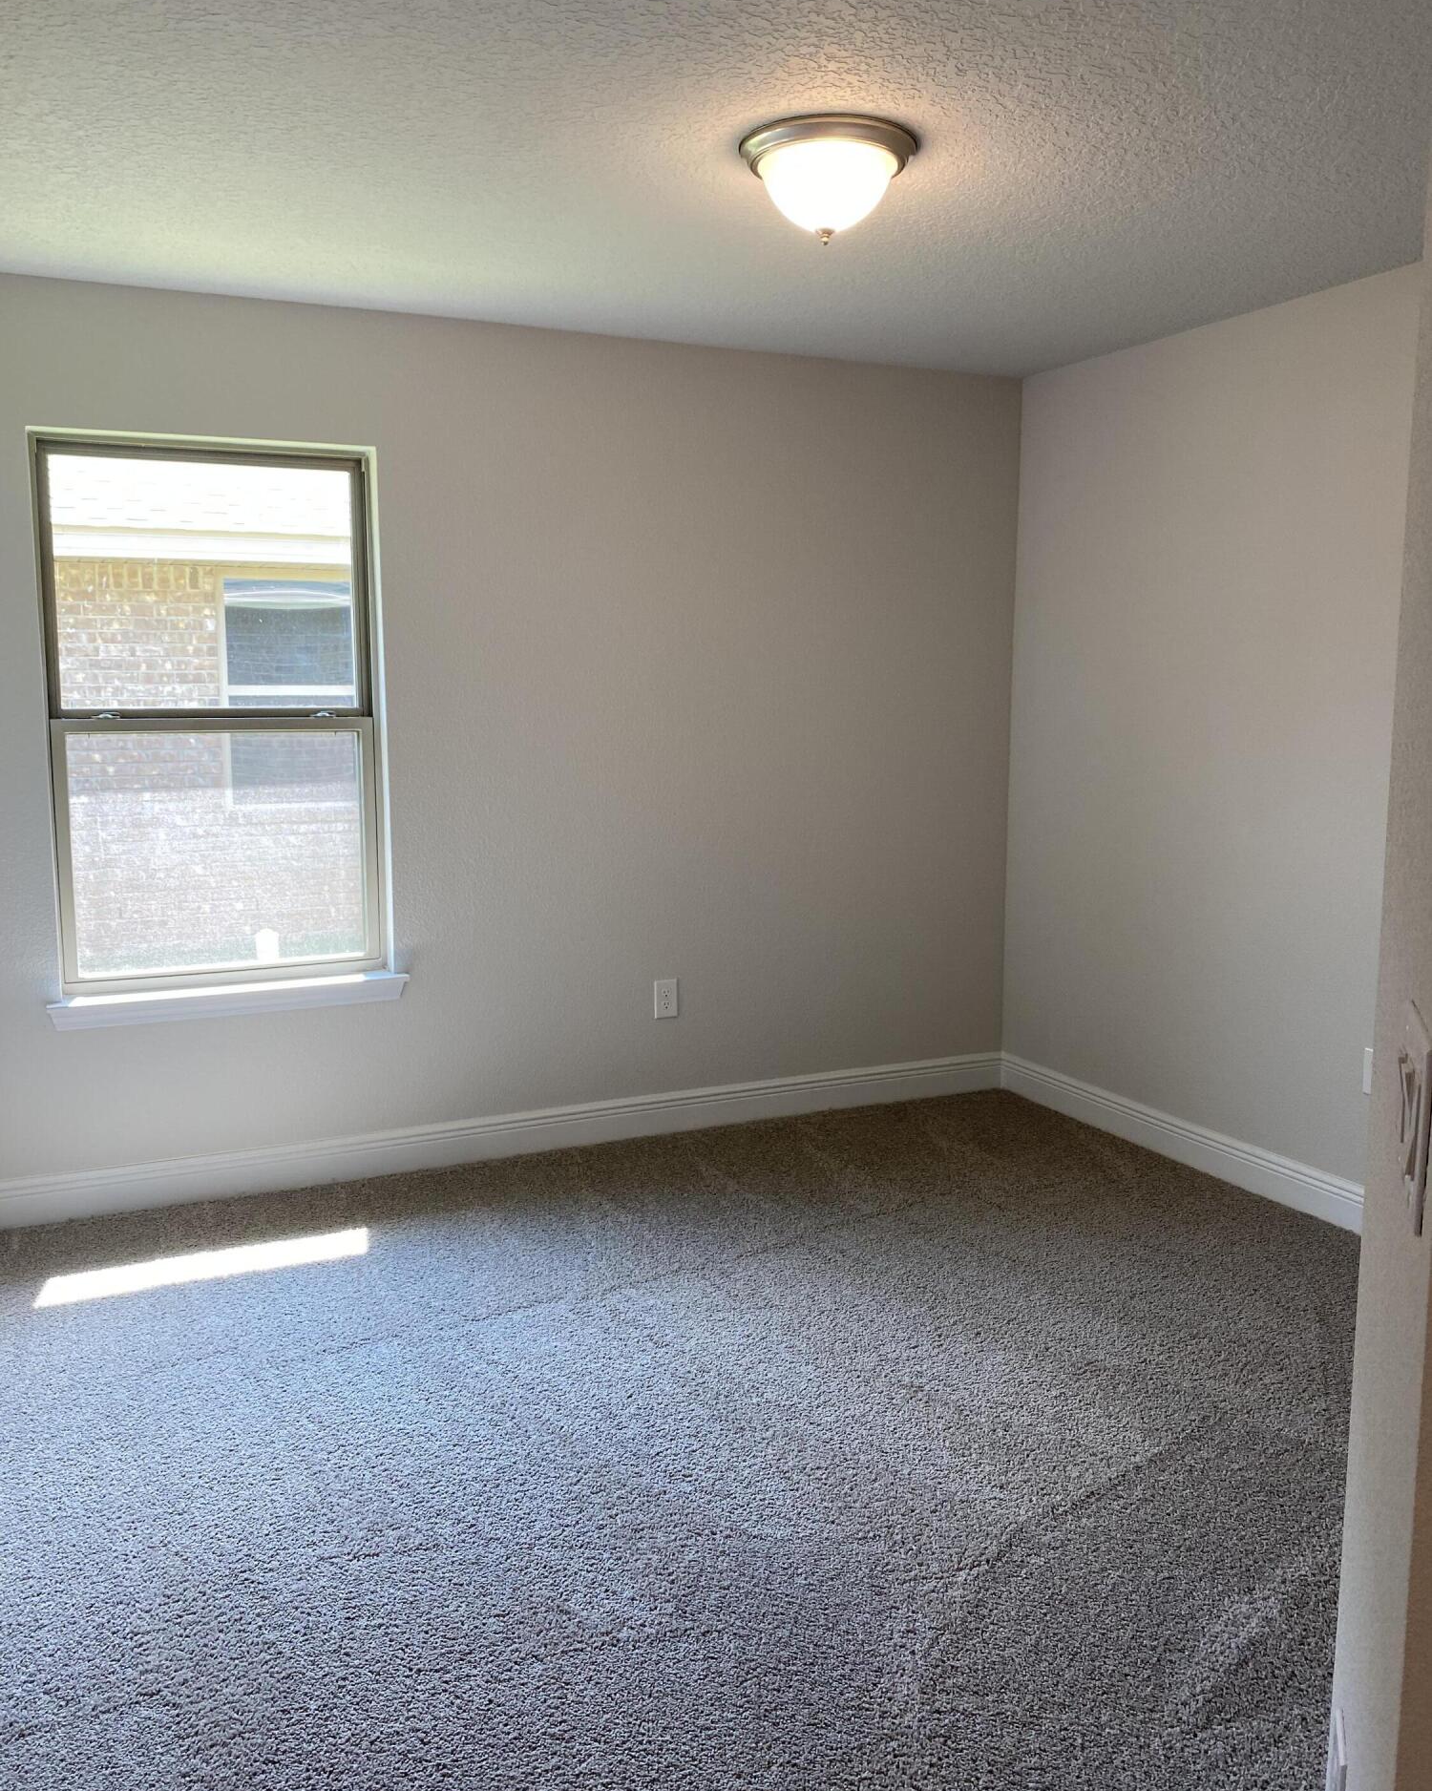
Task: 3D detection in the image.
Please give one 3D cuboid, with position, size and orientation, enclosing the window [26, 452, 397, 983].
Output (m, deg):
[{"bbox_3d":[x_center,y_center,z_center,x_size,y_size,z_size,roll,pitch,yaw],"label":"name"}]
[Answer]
[{"bbox_3d":[-1.380,-0.489,3.978,0.872,1.475,0.080,-4,9,-25],"label":"window"}]

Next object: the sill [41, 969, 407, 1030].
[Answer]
[{"bbox_3d":[-1.344,0.289,4.013,0.956,0.071,0.125,-4,9,-25],"label":"sill"}]

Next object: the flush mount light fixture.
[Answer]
[{"bbox_3d":[0.210,-1.319,2.703,0.334,0.177,0.334,0,9,0],"label":"flush mount light fixture"}]

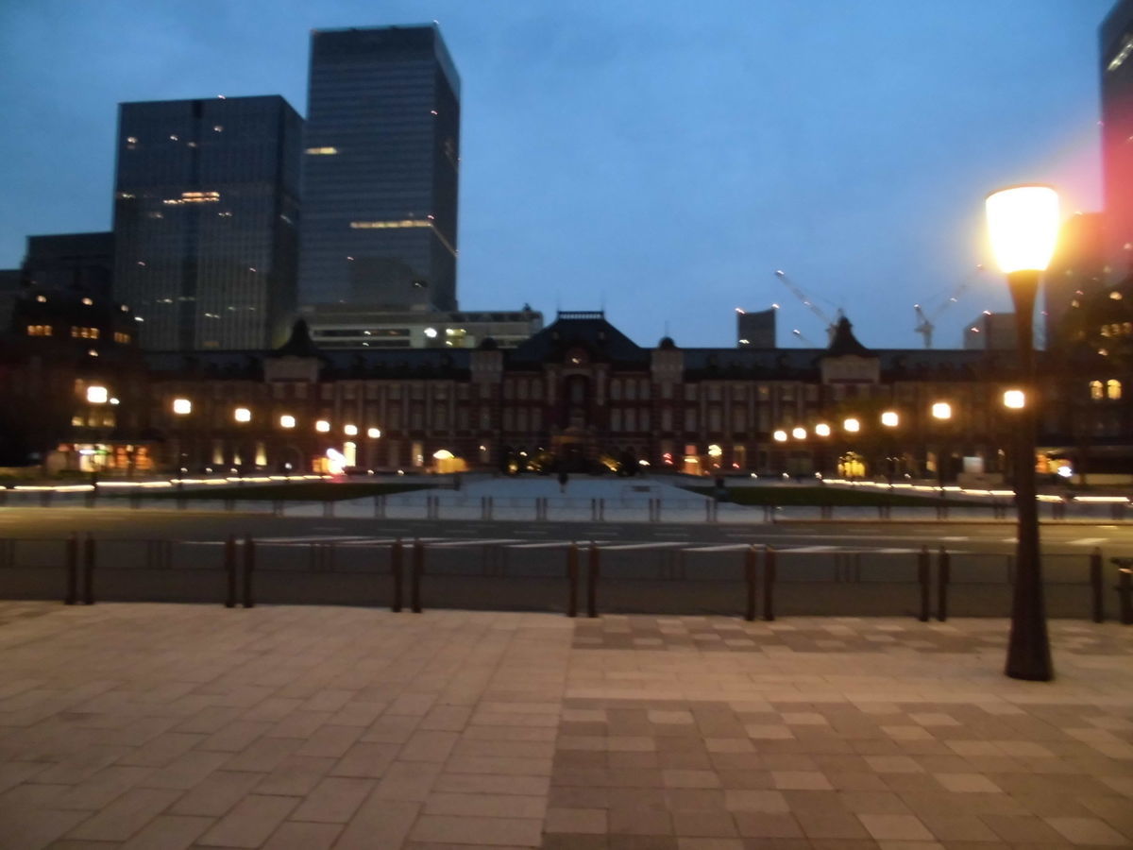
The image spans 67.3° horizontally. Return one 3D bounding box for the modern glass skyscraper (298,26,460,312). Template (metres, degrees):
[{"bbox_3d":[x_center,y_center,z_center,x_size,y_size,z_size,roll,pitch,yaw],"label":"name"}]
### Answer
[{"bbox_3d":[-90.451,-81.599,420.409,62.000,207.000,51.000,0,-3,5],"label":"modern glass skyscraper"}]

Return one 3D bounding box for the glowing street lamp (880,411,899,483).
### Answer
[{"bbox_3d":[23.554,2.011,61.979,0.800,5.700,0.800,0,-3,2],"label":"glowing street lamp"}]

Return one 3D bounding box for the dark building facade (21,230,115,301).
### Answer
[{"bbox_3d":[-251.558,-35.961,432.200,56.000,116.000,40.000,0,-3,5],"label":"dark building facade"}]

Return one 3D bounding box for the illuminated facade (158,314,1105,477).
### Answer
[{"bbox_3d":[9.166,-6.062,171.493,192.000,32.300,17.000,0,-3,2],"label":"illuminated facade"}]

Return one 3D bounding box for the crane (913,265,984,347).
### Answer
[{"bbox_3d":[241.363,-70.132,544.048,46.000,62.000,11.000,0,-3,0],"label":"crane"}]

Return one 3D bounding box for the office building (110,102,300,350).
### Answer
[{"bbox_3d":[-178.120,-67.283,421.708,82.000,178.000,32.000,0,-3,5],"label":"office building"}]

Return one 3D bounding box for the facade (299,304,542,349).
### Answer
[{"bbox_3d":[-68.874,-14.499,409.165,108.000,72.000,42.000,0,-3,4],"label":"facade"}]

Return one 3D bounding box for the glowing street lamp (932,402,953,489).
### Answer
[{"bbox_3d":[23.370,1.576,52.989,0.800,5.700,0.800,0,-3,2],"label":"glowing street lamp"}]

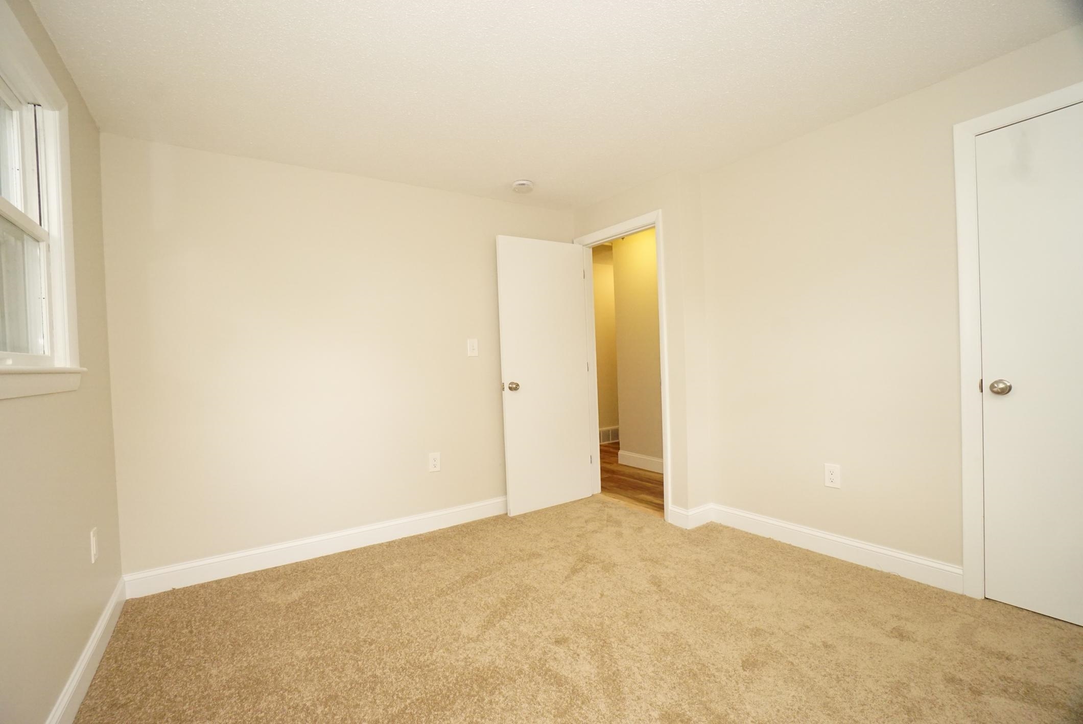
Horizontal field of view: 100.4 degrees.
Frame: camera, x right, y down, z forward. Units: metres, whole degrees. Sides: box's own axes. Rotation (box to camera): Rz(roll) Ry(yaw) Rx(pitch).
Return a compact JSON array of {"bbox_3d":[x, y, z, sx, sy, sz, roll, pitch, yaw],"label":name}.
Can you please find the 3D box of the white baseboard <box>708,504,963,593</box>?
[{"bbox_3d":[1.517,0.990,2.517,0.015,0.122,1.235,-3,1,-38],"label":"white baseboard"}]

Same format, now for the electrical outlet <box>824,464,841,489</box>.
[{"bbox_3d":[1.568,0.615,2.433,0.010,0.120,0.074,-3,1,-38],"label":"electrical outlet"}]

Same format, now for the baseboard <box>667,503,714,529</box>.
[{"bbox_3d":[0.986,1.001,3.006,0.223,0.122,0.165,-3,1,-35],"label":"baseboard"}]

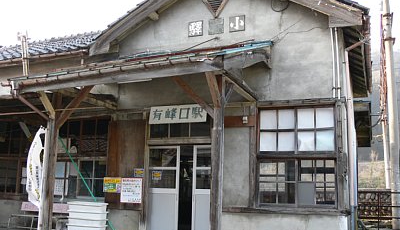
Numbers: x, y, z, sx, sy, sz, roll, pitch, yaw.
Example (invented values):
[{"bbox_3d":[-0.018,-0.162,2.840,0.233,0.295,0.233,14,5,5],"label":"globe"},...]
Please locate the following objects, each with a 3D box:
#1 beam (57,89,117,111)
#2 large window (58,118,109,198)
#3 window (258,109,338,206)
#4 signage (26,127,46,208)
[{"bbox_3d":[-2.512,-0.392,9.221,0.130,0.170,1.901,-2,-11,21],"label":"beam"},{"bbox_3d":[-3.131,1.110,10.524,1.683,2.055,0.100,-2,-10,20],"label":"large window"},{"bbox_3d":[2.052,0.876,8.632,1.680,2.183,0.100,-2,-10,20],"label":"window"},{"bbox_3d":[-3.372,1.083,8.339,0.400,1.640,0.160,0,-10,7],"label":"signage"}]

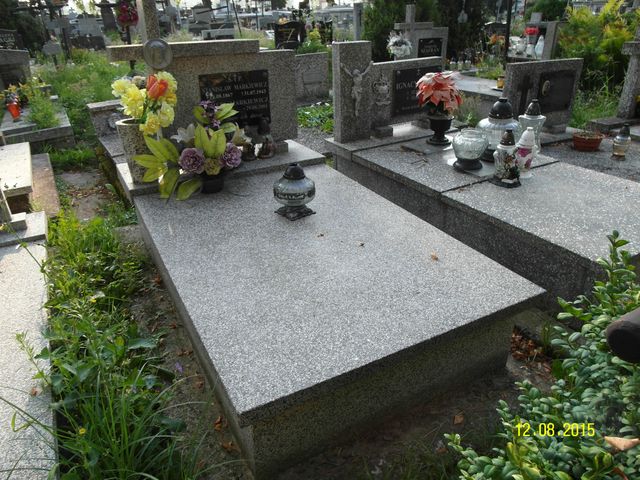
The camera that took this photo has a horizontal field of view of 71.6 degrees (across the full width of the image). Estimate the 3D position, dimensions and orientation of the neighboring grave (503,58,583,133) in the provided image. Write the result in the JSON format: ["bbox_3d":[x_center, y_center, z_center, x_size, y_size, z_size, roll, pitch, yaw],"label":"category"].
[{"bbox_3d":[1.572,-1.018,3.267,0.810,0.559,0.092,-14,31,-25],"label":"neighboring grave"}]

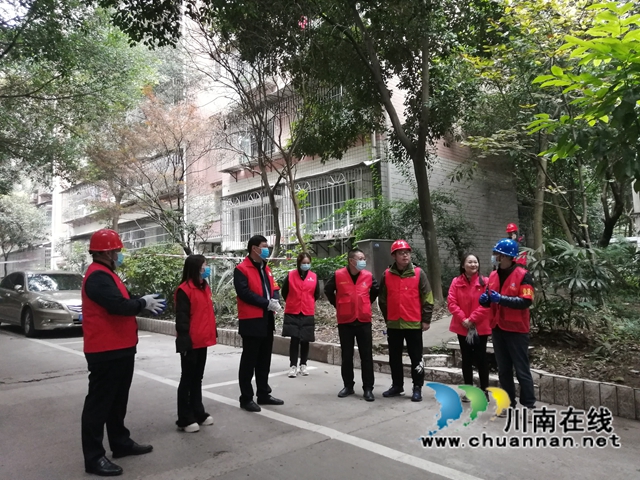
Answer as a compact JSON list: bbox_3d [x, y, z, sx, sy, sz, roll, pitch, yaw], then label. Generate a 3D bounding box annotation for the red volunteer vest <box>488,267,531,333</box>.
[{"bbox_3d":[1.912,0.602,5.050,0.300,0.640,0.440,1,-2,-35],"label":"red volunteer vest"}]

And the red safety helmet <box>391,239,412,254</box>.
[{"bbox_3d":[0.914,0.076,5.600,0.220,0.170,0.280,1,-2,-20],"label":"red safety helmet"}]

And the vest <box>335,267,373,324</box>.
[{"bbox_3d":[0.379,0.628,5.650,0.450,0.650,0.280,0,-2,-7],"label":"vest"}]

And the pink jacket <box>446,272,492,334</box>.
[{"bbox_3d":[1.638,0.704,5.450,0.500,0.680,0.320,0,-2,15],"label":"pink jacket"}]

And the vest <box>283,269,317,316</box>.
[{"bbox_3d":[-0.254,0.697,6.500,0.410,0.590,0.260,0,-2,-7],"label":"vest"}]

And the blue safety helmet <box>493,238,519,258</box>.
[{"bbox_3d":[1.877,0.088,5.050,0.280,0.180,0.220,0,-2,-5],"label":"blue safety helmet"}]

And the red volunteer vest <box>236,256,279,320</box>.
[{"bbox_3d":[-0.645,0.500,5.150,0.300,0.630,0.440,-1,-2,33],"label":"red volunteer vest"}]

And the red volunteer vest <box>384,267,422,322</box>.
[{"bbox_3d":[0.937,0.611,5.600,0.440,0.620,0.290,0,-2,14],"label":"red volunteer vest"}]

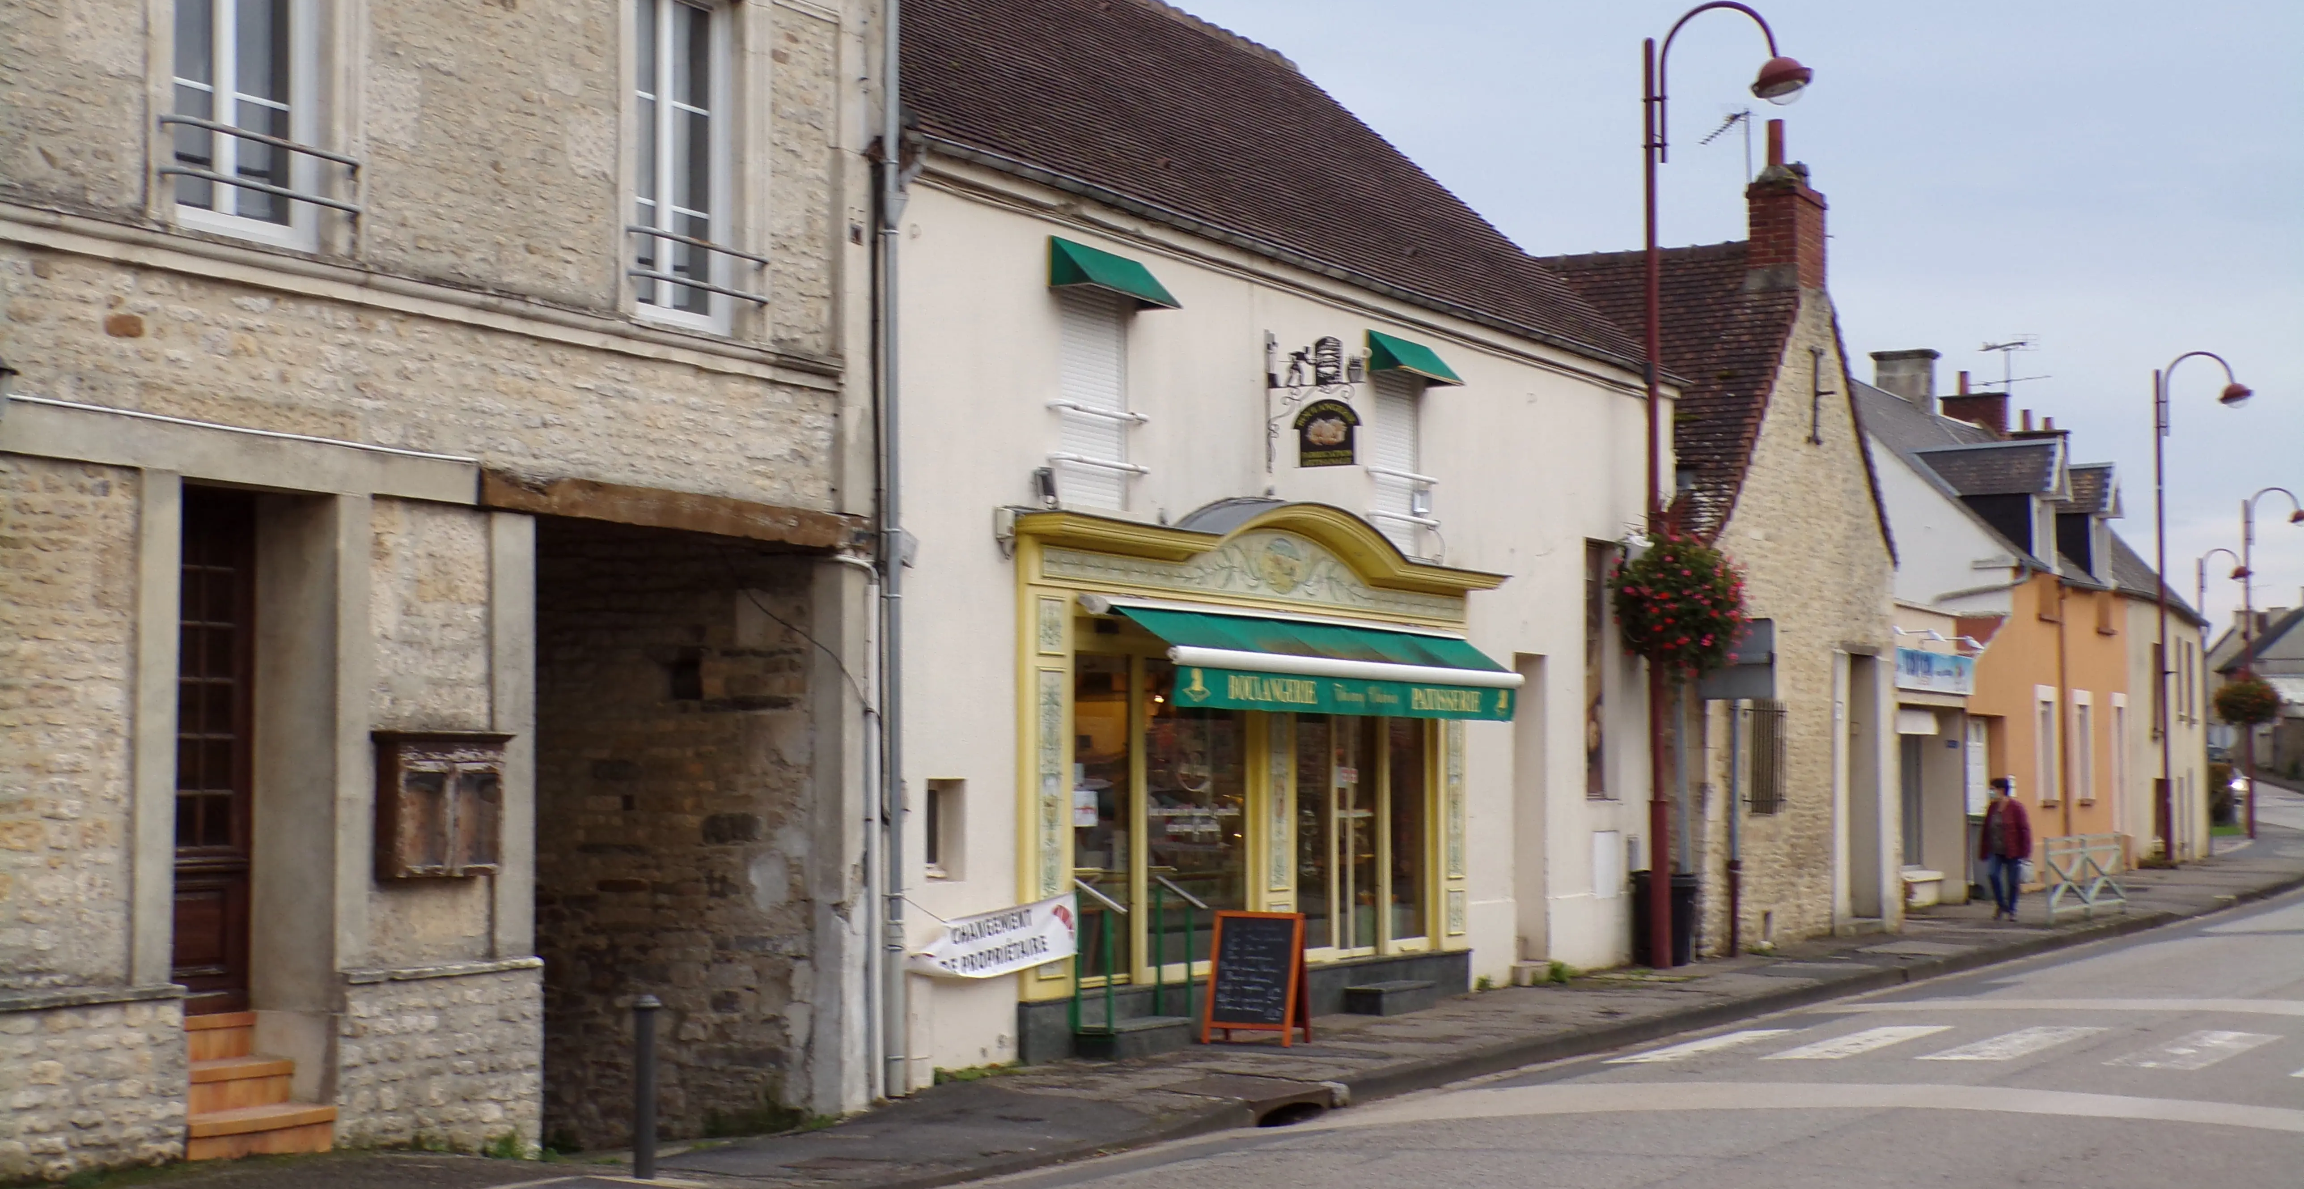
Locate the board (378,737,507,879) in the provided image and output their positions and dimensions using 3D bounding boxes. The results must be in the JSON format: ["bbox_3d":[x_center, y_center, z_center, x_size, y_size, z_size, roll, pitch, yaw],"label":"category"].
[{"bbox_3d":[-3.249,0.972,14.967,0.160,0.680,0.780,-2,-4,29],"label":"board"}]

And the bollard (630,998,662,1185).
[{"bbox_3d":[-2.164,2.100,13.953,0.105,0.784,0.105,0,-3,0],"label":"bollard"}]

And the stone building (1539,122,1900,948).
[{"bbox_3d":[3.631,-0.605,35.175,7.000,8.561,6.478,-2,-4,29],"label":"stone building"}]

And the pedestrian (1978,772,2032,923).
[{"bbox_3d":[9.604,2.860,36.849,0.550,1.635,0.450,-3,-4,38],"label":"pedestrian"}]

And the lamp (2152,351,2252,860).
[{"bbox_3d":[17.431,0.181,54.053,1.480,8.420,0.540,-2,-4,24],"label":"lamp"}]

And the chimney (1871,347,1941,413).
[{"bbox_3d":[11.275,-3.183,48.872,0.950,1.050,0.800,-2,-4,29],"label":"chimney"}]

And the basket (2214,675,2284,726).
[{"bbox_3d":[26.117,2.507,77.640,1.500,1.300,1.350,-1,-4,20],"label":"basket"}]

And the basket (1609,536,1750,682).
[{"bbox_3d":[4.683,0.128,28.958,1.080,1.260,1.080,0,-3,0],"label":"basket"}]

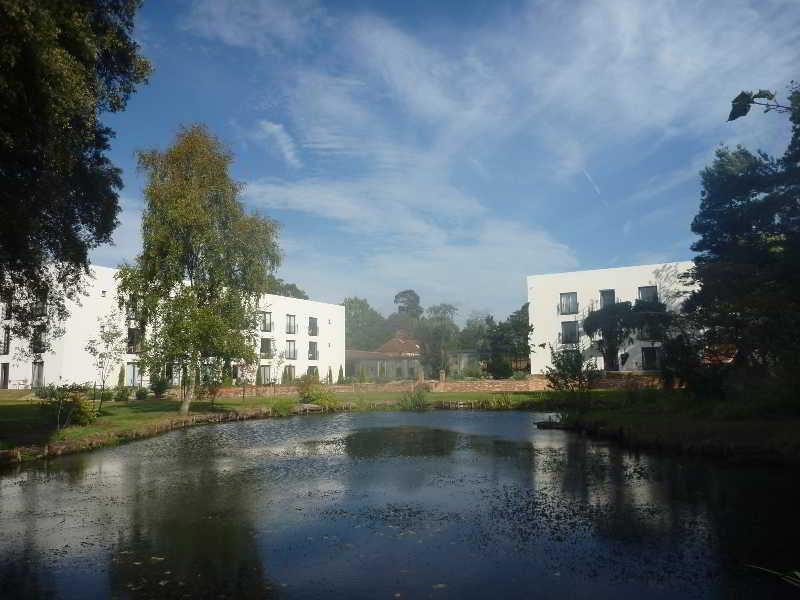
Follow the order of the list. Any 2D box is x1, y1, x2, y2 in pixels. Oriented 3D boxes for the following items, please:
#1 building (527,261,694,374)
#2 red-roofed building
[{"bbox_3d":[24.871,2.843,71.274,17.000,10.400,14.000,-5,-8,31],"label":"building"},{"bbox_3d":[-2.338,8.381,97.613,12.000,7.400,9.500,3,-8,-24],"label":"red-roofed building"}]

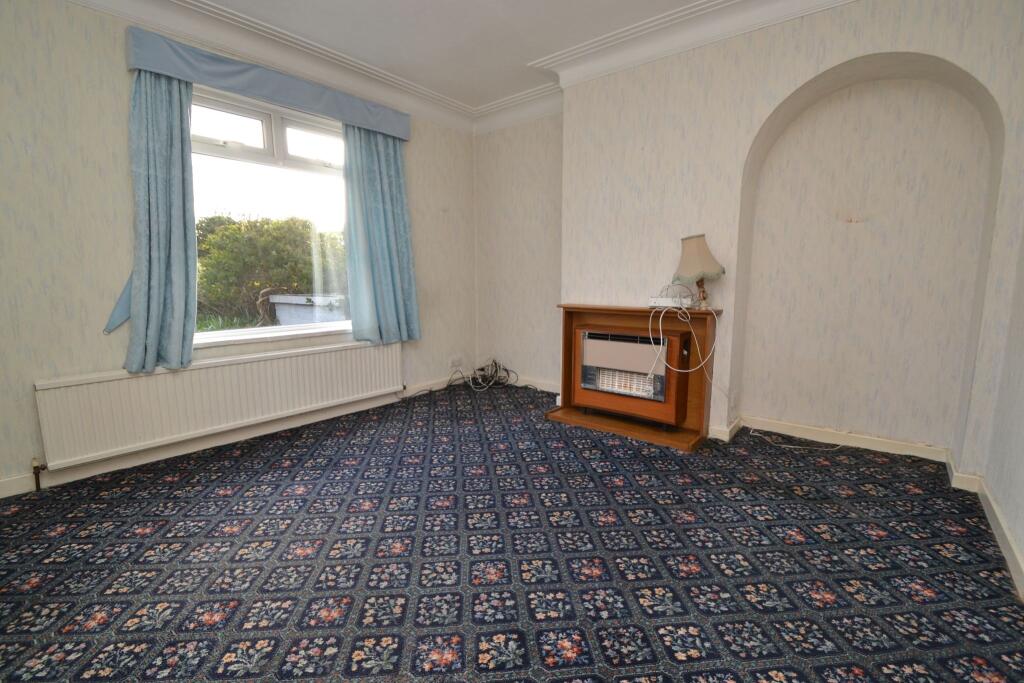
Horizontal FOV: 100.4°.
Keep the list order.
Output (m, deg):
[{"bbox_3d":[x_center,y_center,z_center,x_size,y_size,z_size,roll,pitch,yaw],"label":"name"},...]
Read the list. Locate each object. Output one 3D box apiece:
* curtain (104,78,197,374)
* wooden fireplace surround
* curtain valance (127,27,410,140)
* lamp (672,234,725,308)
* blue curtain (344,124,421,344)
[{"bbox_3d":[-2.018,-0.662,2.412,0.147,1.664,0.493,7,11,43],"label":"curtain"},{"bbox_3d":[0.797,0.194,2.953,1.118,0.851,0.378,5,10,35],"label":"wooden fireplace surround"},{"bbox_3d":[-1.460,-1.654,2.913,0.131,0.215,1.714,7,11,43],"label":"curtain valance"},{"bbox_3d":[1.152,-0.425,2.634,0.283,0.457,0.284,5,10,35],"label":"lamp"},{"bbox_3d":[-1.030,-0.814,3.436,0.147,1.682,0.593,7,11,43],"label":"blue curtain"}]

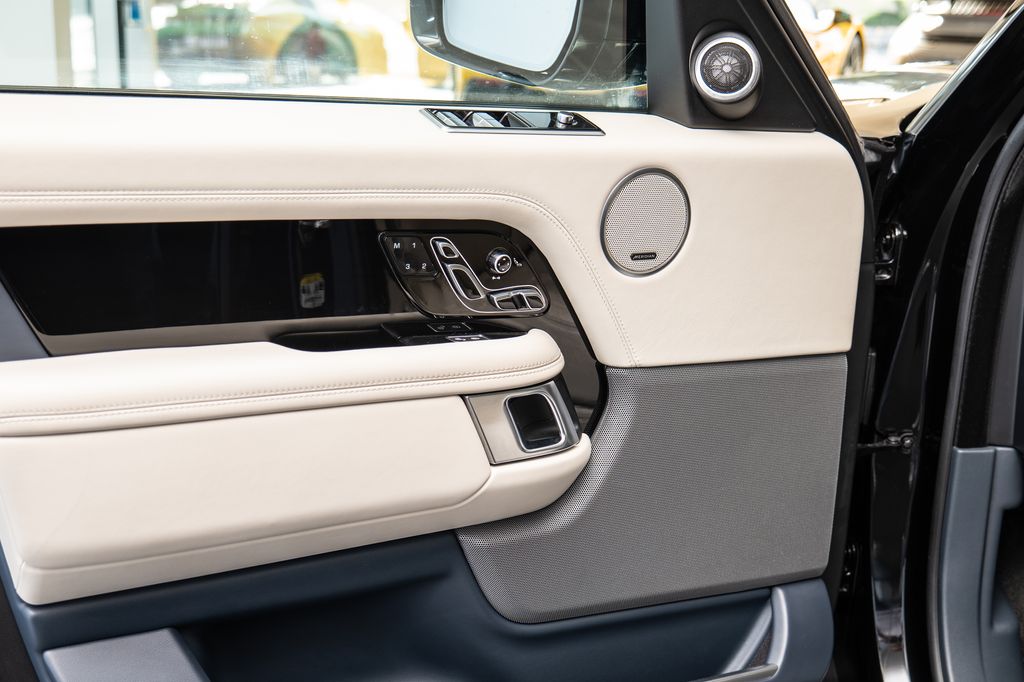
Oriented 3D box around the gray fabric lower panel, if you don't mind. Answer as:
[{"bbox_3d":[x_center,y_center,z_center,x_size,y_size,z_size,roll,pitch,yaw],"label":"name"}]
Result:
[{"bbox_3d":[0.153,0.146,1.283,0.455,0.272,0.060,-5,18,-25],"label":"gray fabric lower panel"}]

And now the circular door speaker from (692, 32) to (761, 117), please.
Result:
[{"bbox_3d":[0.216,-0.265,1.216,0.067,0.069,0.051,6,-2,12],"label":"circular door speaker"}]

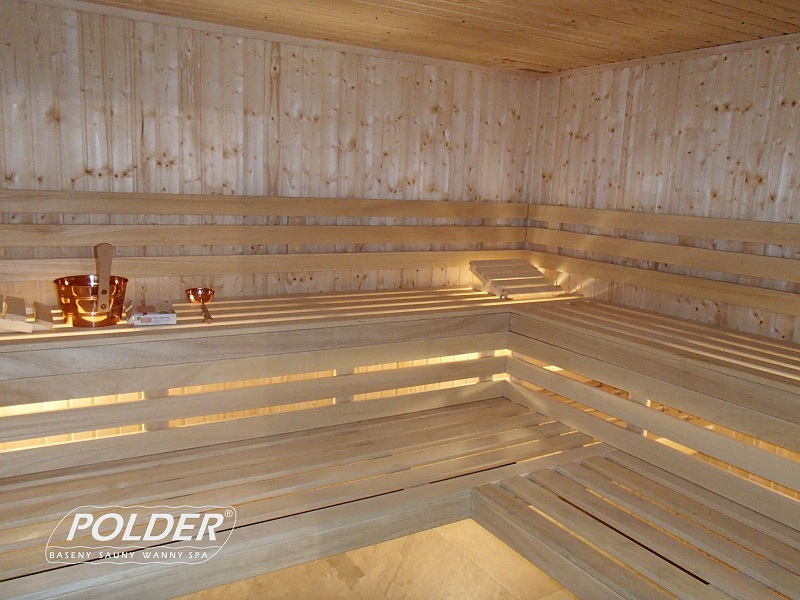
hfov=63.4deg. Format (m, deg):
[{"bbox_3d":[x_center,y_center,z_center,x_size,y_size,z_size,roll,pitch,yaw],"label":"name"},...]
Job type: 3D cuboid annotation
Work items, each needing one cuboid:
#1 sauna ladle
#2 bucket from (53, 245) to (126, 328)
[{"bbox_3d":[-0.778,0.020,2.567,0.116,0.059,0.443,-1,11,-21],"label":"sauna ladle"},{"bbox_3d":[-1.083,-0.063,2.288,0.238,0.294,0.273,-7,13,-42],"label":"bucket"}]

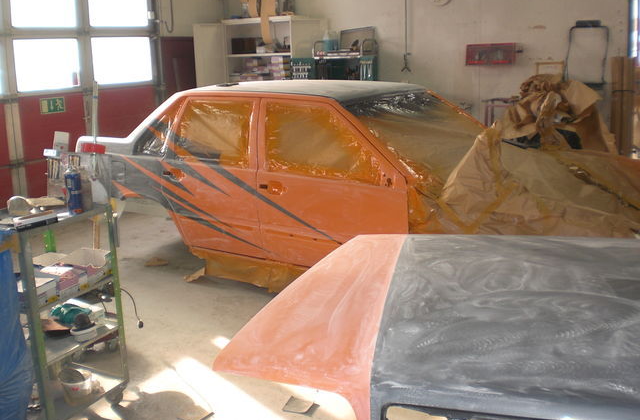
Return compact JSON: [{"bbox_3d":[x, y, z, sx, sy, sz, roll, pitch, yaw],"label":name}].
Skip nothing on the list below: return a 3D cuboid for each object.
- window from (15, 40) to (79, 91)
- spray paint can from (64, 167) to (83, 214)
[{"bbox_3d":[-2.677,-1.439,6.583,0.050,0.479,0.745,6,16,29],"label":"window"},{"bbox_3d":[-1.060,-0.087,2.865,0.065,0.195,0.065,-7,15,-20],"label":"spray paint can"}]

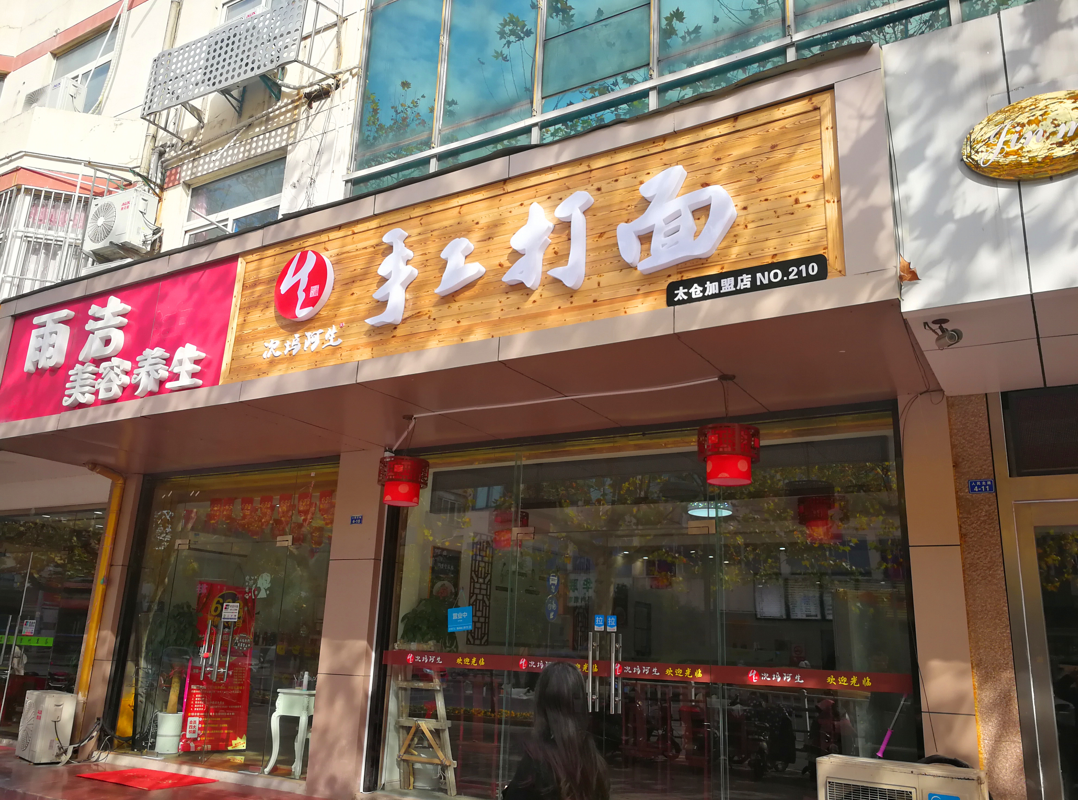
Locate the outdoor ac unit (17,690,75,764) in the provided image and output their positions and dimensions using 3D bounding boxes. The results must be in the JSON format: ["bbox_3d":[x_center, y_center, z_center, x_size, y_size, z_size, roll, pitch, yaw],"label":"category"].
[{"bbox_3d":[-4.915,3.246,8.389,0.285,0.615,0.720,16,-21,-41],"label":"outdoor ac unit"}]

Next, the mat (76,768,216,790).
[{"bbox_3d":[-3.703,3.548,7.893,1.114,0.018,0.640,-7,-18,30],"label":"mat"}]

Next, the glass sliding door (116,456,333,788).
[{"bbox_3d":[-3.256,2.148,8.661,2.950,2.960,0.100,-7,-18,30],"label":"glass sliding door"}]

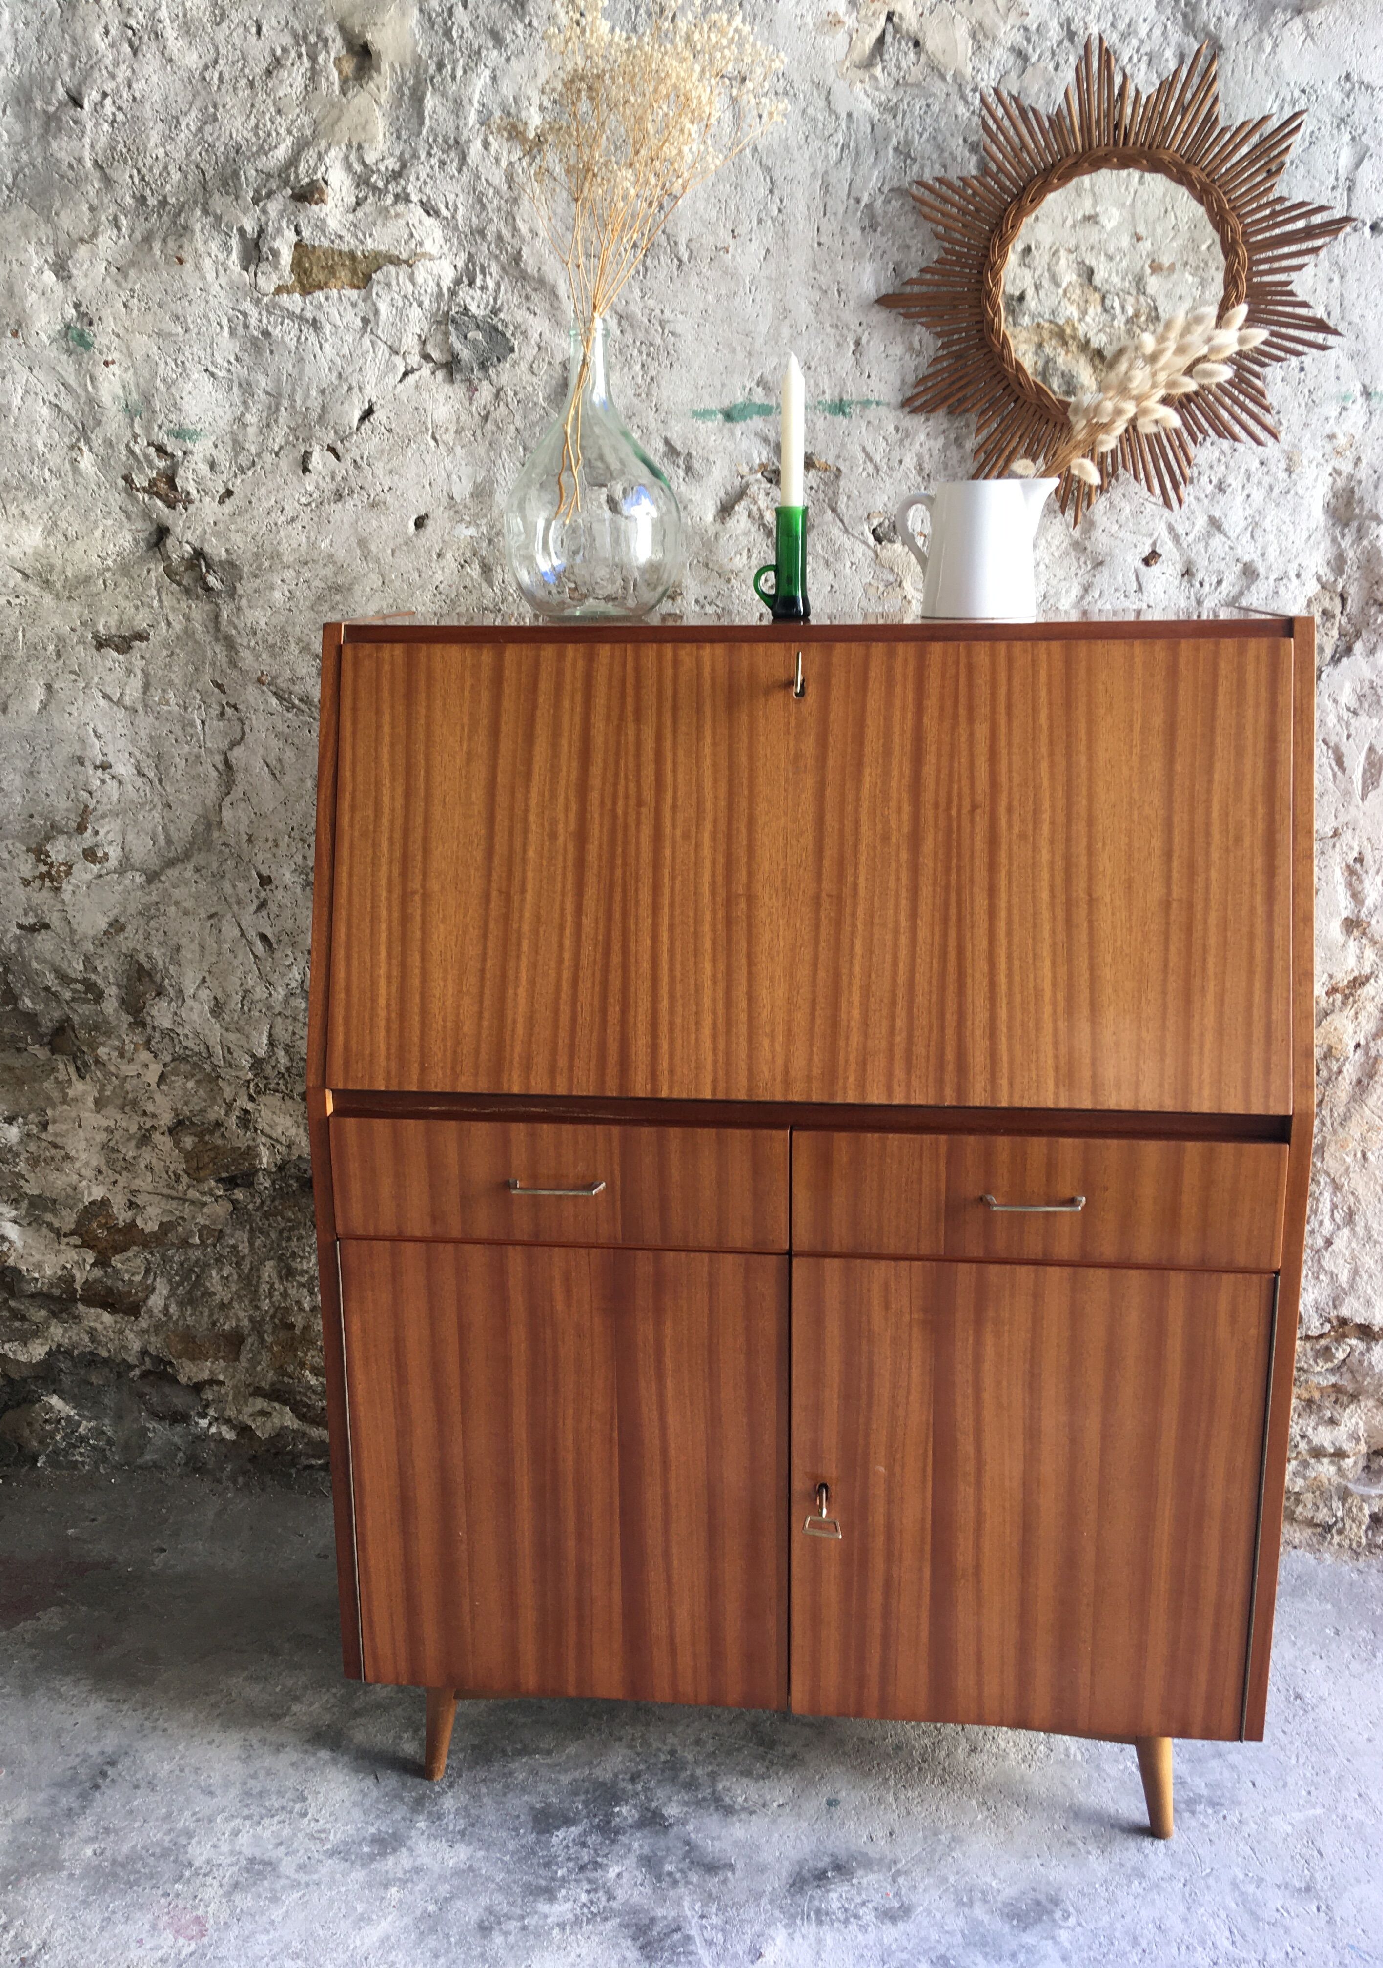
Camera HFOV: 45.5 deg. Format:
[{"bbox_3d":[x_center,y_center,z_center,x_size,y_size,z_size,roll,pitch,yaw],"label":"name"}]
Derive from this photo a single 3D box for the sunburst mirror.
[{"bbox_3d":[0.448,-0.750,1.772,0.491,0.484,0.040,1,14,6],"label":"sunburst mirror"}]

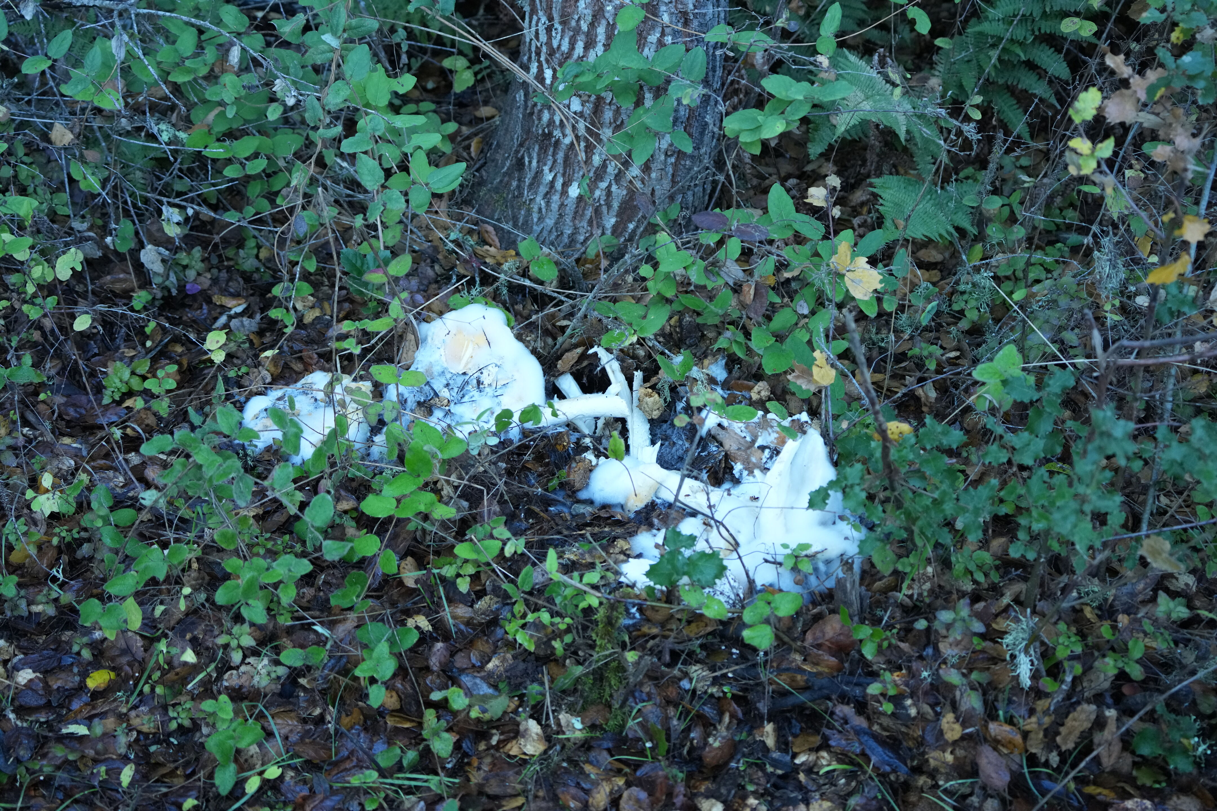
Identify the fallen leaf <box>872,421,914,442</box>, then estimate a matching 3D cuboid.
[{"bbox_3d":[0.345,0.032,2.500,0.052,0.012,0.036,-9,46,-9],"label":"fallen leaf"}]

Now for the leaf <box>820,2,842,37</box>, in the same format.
[{"bbox_3d":[0.324,-0.562,3.000,0.025,0.054,0.010,12,-12,0],"label":"leaf"}]

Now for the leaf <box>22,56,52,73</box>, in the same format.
[{"bbox_3d":[-0.832,-0.496,3.000,0.045,0.010,0.032,-23,60,-15],"label":"leaf"}]

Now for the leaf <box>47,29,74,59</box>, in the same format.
[{"bbox_3d":[-0.823,-0.545,3.100,0.030,0.010,0.054,33,80,6],"label":"leaf"}]

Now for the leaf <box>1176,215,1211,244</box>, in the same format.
[{"bbox_3d":[0.723,-0.218,2.550,0.043,0.018,0.040,-7,65,9],"label":"leaf"}]

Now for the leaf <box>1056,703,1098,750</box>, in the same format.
[{"bbox_3d":[0.511,0.351,2.250,0.028,0.012,0.069,35,61,23],"label":"leaf"}]

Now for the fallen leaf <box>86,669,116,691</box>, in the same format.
[{"bbox_3d":[-0.615,0.332,2.502,0.034,0.010,0.034,-12,37,-17],"label":"fallen leaf"}]

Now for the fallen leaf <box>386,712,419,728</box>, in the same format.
[{"bbox_3d":[-0.226,0.345,2.260,0.038,0.012,0.022,11,46,11],"label":"fallen leaf"}]

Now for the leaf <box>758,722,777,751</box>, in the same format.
[{"bbox_3d":[0.172,0.358,2.230,0.016,0.010,0.033,11,54,-10],"label":"leaf"}]

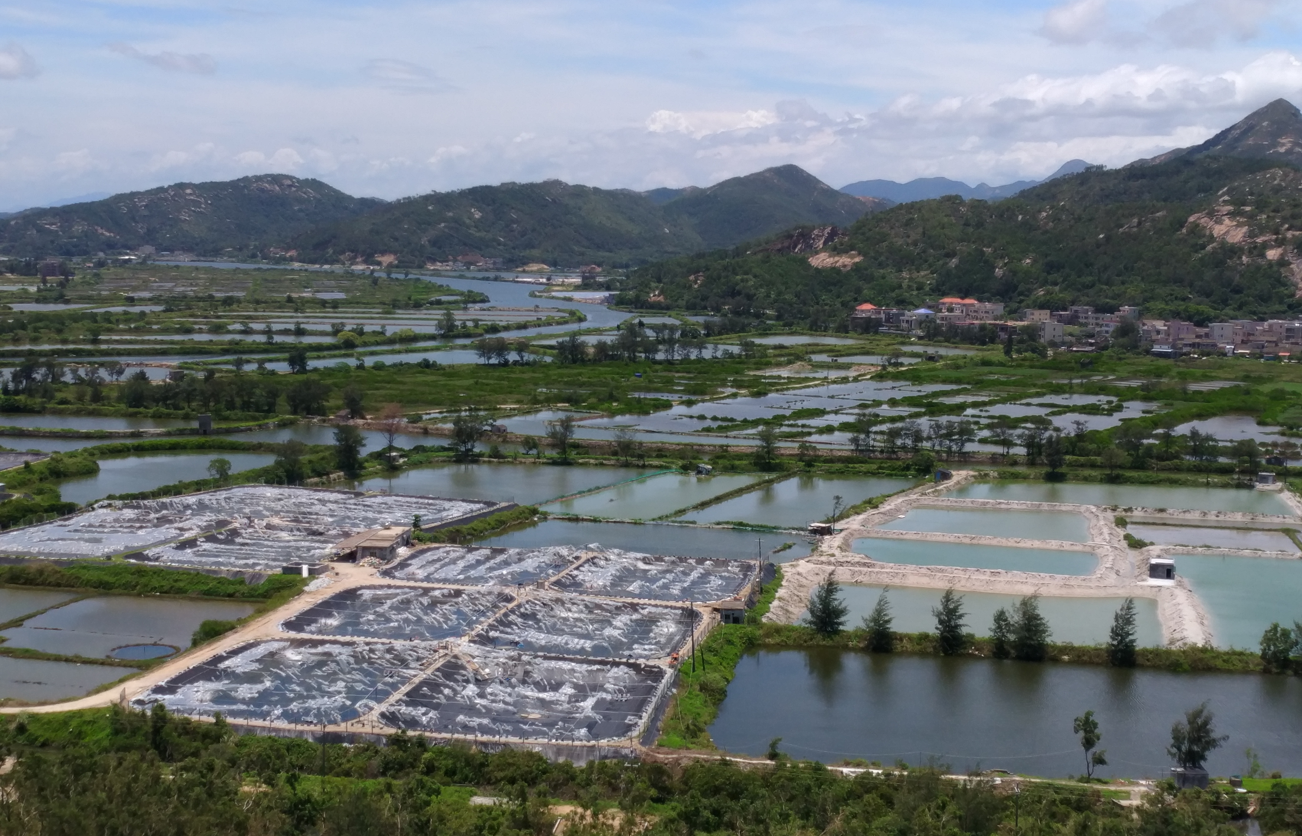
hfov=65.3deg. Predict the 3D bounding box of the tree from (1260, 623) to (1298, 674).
[{"bbox_3d":[87.604,31.731,141.043,5.232,7.207,5.232,6,13,33],"label":"tree"}]

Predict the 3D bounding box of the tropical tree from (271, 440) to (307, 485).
[{"bbox_3d":[-85.050,10.480,237.150,7.510,10.640,6.990,0,11,0],"label":"tropical tree"}]

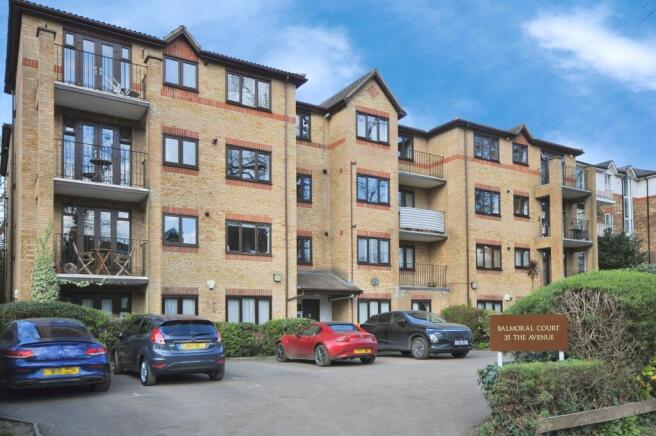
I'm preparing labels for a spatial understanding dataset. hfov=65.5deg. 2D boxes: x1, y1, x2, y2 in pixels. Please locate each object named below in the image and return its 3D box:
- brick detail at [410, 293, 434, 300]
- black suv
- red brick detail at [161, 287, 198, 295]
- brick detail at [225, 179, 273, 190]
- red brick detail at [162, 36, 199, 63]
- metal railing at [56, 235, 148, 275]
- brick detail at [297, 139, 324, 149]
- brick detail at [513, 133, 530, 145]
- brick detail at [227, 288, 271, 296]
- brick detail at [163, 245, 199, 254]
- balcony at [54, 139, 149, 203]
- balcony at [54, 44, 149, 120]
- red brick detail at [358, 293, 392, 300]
[{"bbox_3d":[4.292,3.596,23.200,1.250,0.230,0.100,3,-6,-30],"label":"brick detail"},{"bbox_3d":[3.020,4.020,17.850,1.840,1.610,4.450,5,-10,-30],"label":"black suv"},{"bbox_3d":[-4.831,2.412,16.685,1.230,0.230,0.100,4,-8,-29],"label":"red brick detail"},{"bbox_3d":[-2.750,-1.153,17.796,1.737,0.220,0.100,6,-10,-32],"label":"brick detail"},{"bbox_3d":[-4.893,-5.688,17.032,1.180,0.880,0.120,6,-10,-32],"label":"red brick detail"},{"bbox_3d":[-6.697,1.134,15.047,2.500,1.100,0.850,4,-8,-29],"label":"metal railing"},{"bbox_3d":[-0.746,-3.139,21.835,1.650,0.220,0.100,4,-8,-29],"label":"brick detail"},{"bbox_3d":[10.199,-4.195,26.983,1.285,0.680,0.120,3,-6,-31],"label":"brick detail"},{"bbox_3d":[-2.803,2.667,18.200,1.800,0.240,0.100,3,-6,-30],"label":"brick detail"},{"bbox_3d":[-4.996,1.082,17.306,1.212,0.180,0.120,3,-6,-31],"label":"brick detail"},{"bbox_3d":[-6.730,-1.348,15.095,2.460,1.250,1.360,3,-6,-30],"label":"balcony"},{"bbox_3d":[-6.730,-3.925,15.095,2.460,1.250,1.360,3,-6,-30],"label":"balcony"},{"bbox_3d":[1.974,3.286,21.336,1.719,0.230,0.100,6,-10,-32],"label":"red brick detail"}]

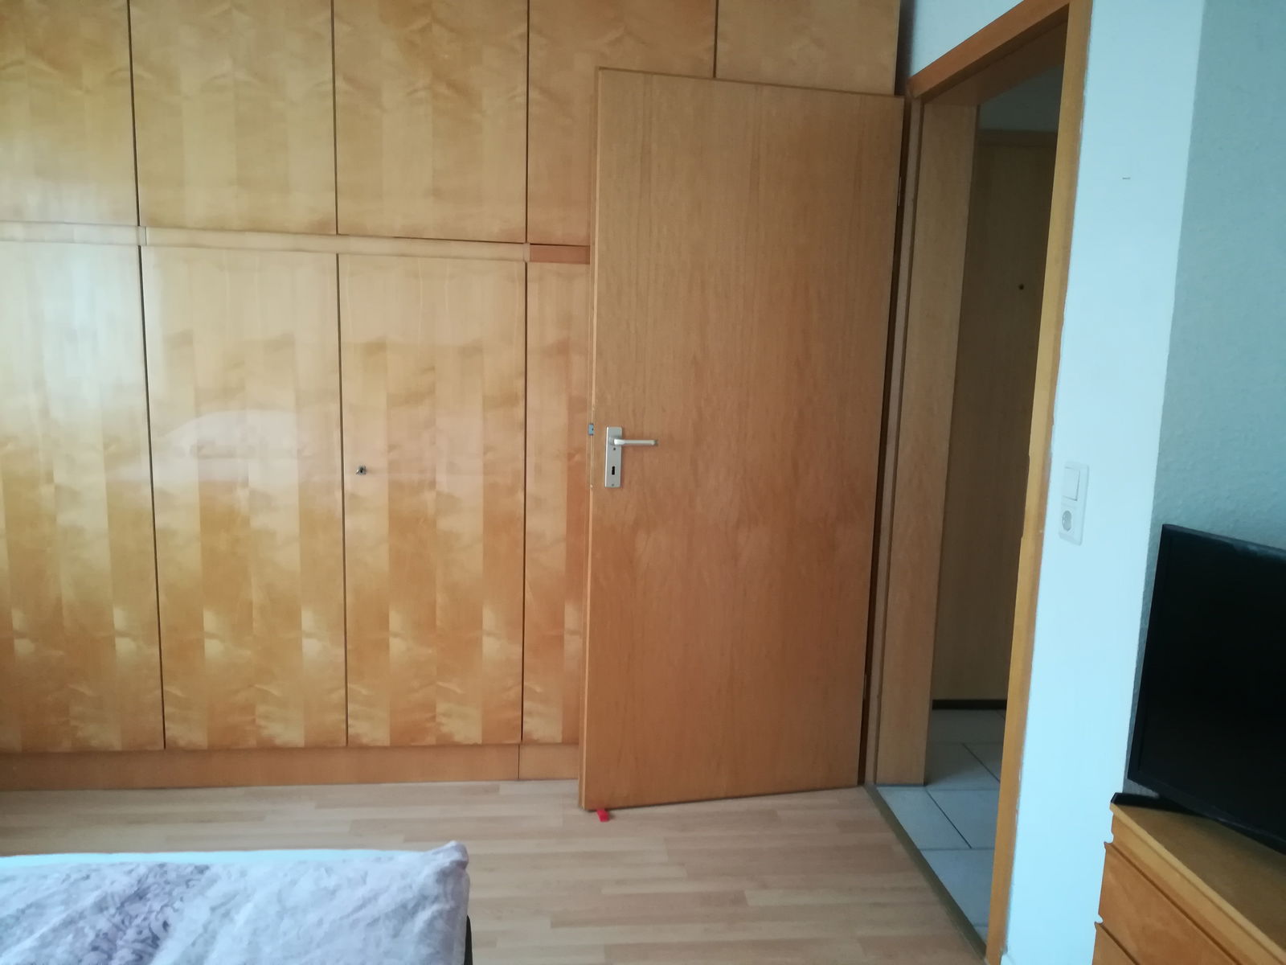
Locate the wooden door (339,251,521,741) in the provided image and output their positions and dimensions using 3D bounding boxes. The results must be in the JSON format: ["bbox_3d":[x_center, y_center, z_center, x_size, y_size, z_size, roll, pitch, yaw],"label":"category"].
[{"bbox_3d":[-0.592,0.076,2.743,0.499,1.394,0.027,1,9,-6],"label":"wooden door"}]

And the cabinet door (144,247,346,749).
[{"bbox_3d":[-1.093,0.070,2.687,0.501,1.394,0.027,1,9,-6],"label":"cabinet door"}]

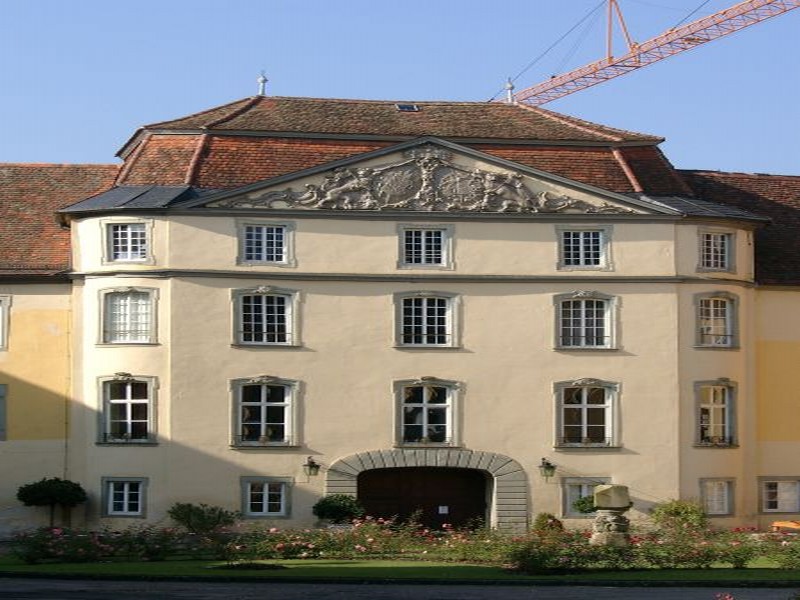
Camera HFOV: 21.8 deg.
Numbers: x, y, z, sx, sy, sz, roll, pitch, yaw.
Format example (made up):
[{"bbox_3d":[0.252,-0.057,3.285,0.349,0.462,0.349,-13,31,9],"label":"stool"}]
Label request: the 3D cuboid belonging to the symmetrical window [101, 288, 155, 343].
[{"bbox_3d":[-8.831,0.509,67.747,1.946,1.758,0.270,-1,-3,19],"label":"symmetrical window"}]

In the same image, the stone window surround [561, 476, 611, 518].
[{"bbox_3d":[6.332,6.686,70.423,1.693,1.416,0.300,1,-5,-7],"label":"stone window surround"}]

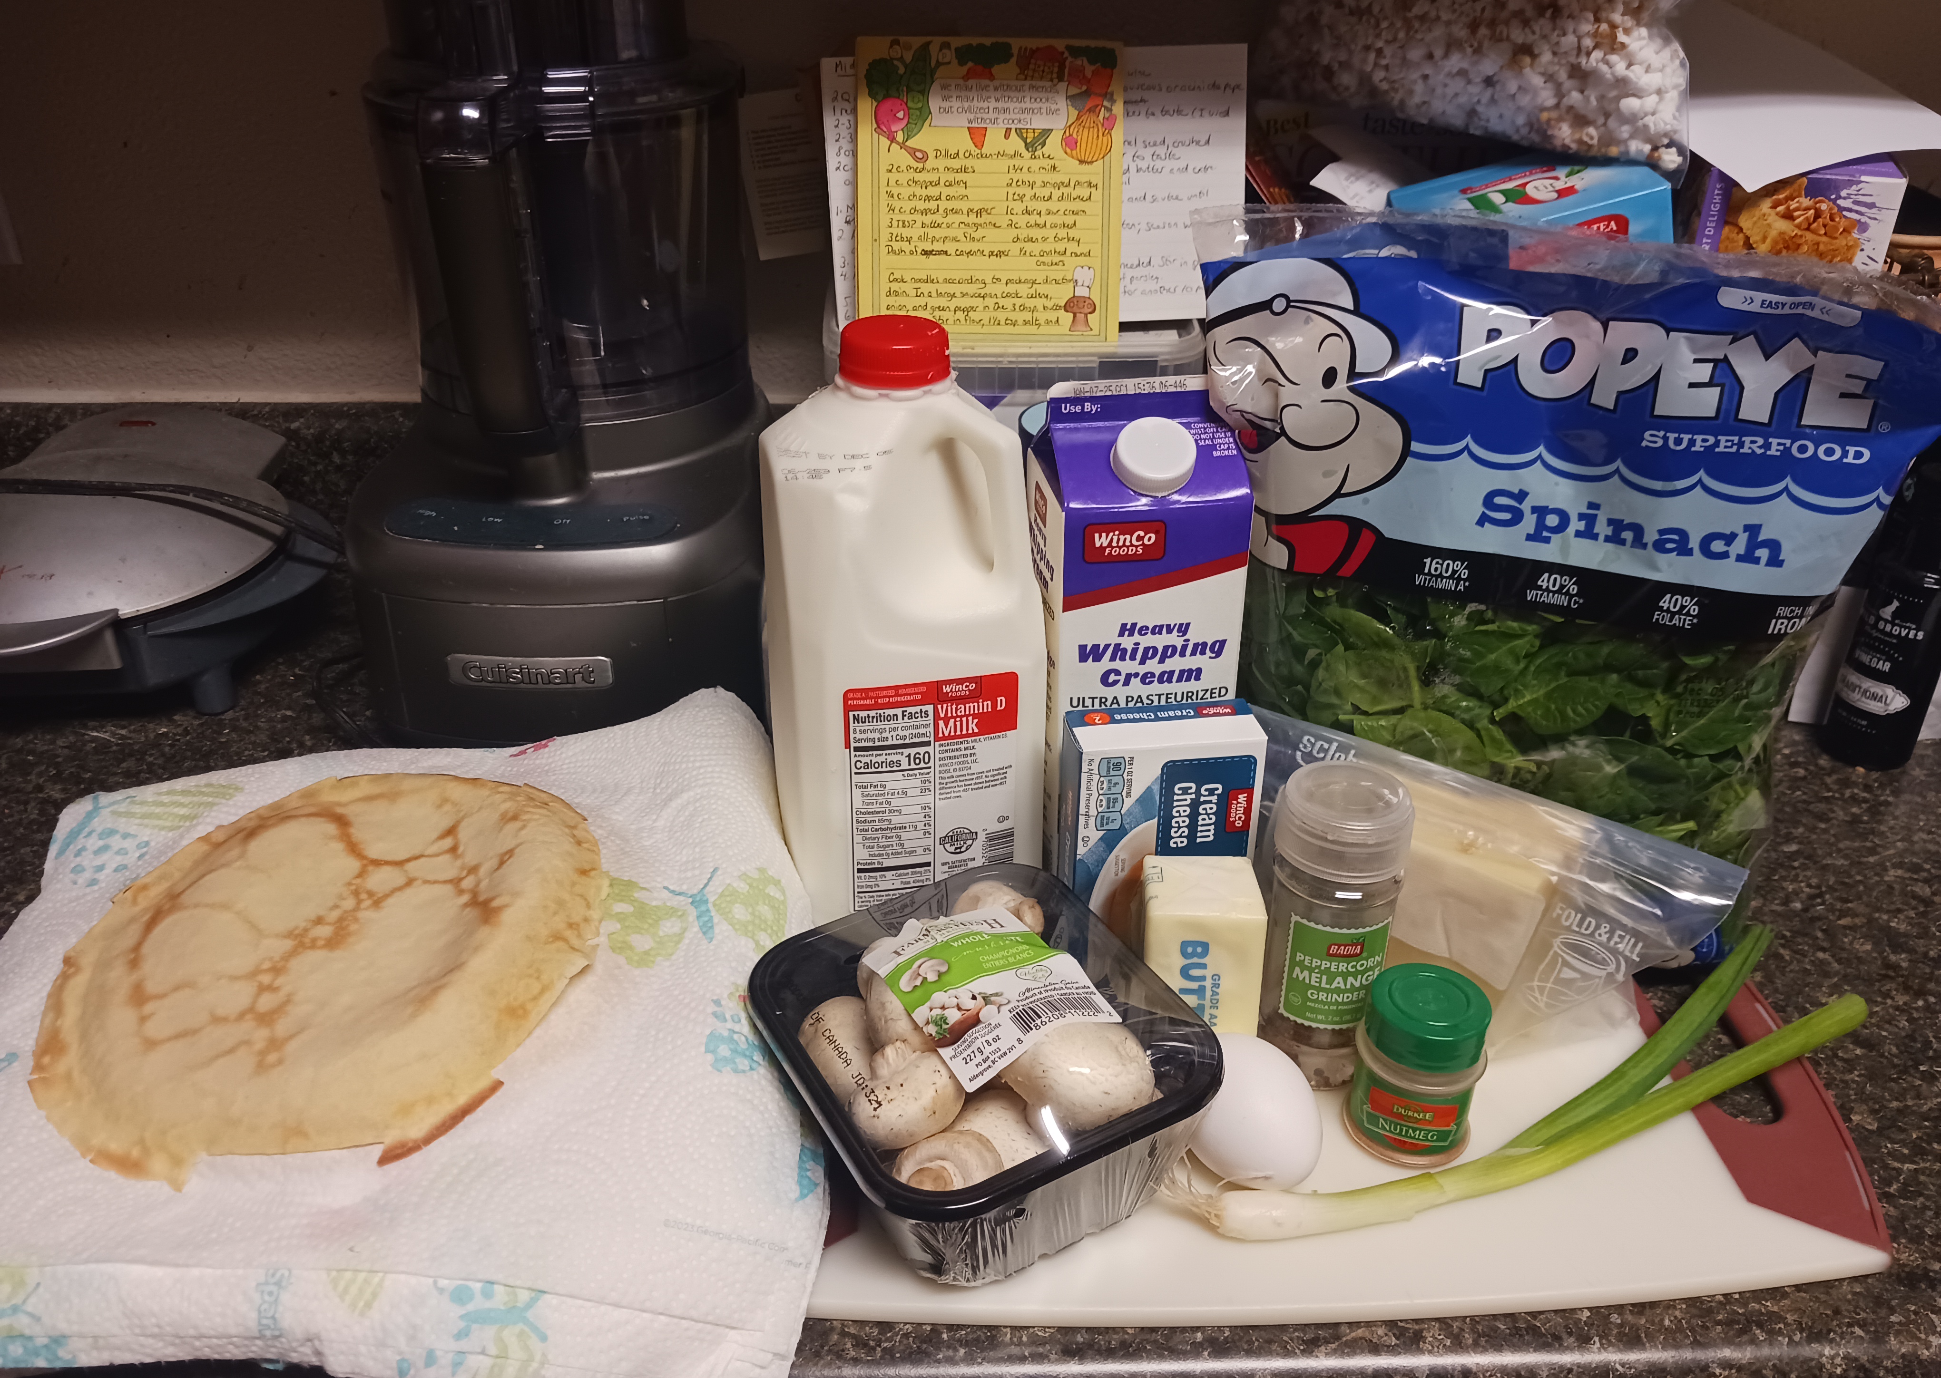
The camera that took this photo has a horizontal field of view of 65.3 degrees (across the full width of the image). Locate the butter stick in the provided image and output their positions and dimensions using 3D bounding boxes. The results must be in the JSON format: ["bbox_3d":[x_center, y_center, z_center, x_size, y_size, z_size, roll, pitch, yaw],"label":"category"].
[{"bbox_3d":[0.079,0.103,0.533,0.040,0.080,0.039,1,25,2],"label":"butter stick"}]

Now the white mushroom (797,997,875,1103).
[{"bbox_3d":[-0.044,0.124,0.511,0.036,0.034,0.038,0,25,0],"label":"white mushroom"}]

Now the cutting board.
[{"bbox_3d":[0.109,0.122,0.597,0.400,0.010,0.310,0,25,0],"label":"cutting board"}]

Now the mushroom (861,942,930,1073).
[{"bbox_3d":[-0.019,0.111,0.528,0.042,0.038,0.042,0,25,0],"label":"mushroom"}]

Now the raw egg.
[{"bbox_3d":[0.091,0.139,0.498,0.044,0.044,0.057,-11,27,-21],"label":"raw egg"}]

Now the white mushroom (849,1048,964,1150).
[{"bbox_3d":[-0.020,0.132,0.483,0.037,0.034,0.037,0,25,0],"label":"white mushroom"}]

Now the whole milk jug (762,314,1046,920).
[{"bbox_3d":[-0.029,-0.026,0.615,0.099,0.241,0.099,-5,26,-11],"label":"whole milk jug"}]

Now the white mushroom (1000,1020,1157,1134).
[{"bbox_3d":[0.036,0.126,0.497,0.047,0.038,0.042,0,25,0],"label":"white mushroom"}]

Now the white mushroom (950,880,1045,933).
[{"bbox_3d":[0.010,0.088,0.582,0.036,0.034,0.036,0,25,0],"label":"white mushroom"}]

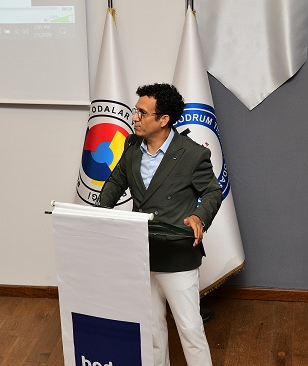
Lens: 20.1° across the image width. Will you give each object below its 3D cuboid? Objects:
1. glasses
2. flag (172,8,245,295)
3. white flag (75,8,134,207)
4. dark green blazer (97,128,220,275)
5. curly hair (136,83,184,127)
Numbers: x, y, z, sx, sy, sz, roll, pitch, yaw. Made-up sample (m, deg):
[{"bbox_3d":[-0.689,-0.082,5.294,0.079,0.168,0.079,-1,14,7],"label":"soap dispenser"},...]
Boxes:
[{"bbox_3d":[-0.015,-0.343,4.314,0.145,0.047,0.140,-4,17,-24],"label":"glasses"},{"bbox_3d":[0.275,-0.140,5.387,0.540,1.855,0.380,0,17,2],"label":"flag"},{"bbox_3d":[-0.275,-0.156,5.379,0.500,1.819,0.380,2,18,10],"label":"white flag"},{"bbox_3d":[0.033,0.095,4.401,0.570,0.740,0.400,10,20,30],"label":"dark green blazer"},{"bbox_3d":[0.027,-0.388,4.301,0.240,0.215,0.195,-5,17,-26],"label":"curly hair"}]

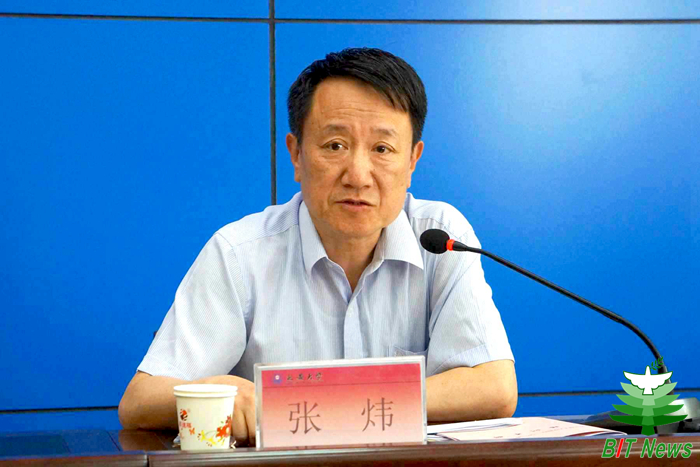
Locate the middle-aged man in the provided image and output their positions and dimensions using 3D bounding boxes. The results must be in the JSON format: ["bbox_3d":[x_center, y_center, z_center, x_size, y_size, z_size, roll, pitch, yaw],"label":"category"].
[{"bbox_3d":[-0.035,0.375,2.080,0.530,1.270,0.720,-1,1,-6],"label":"middle-aged man"}]

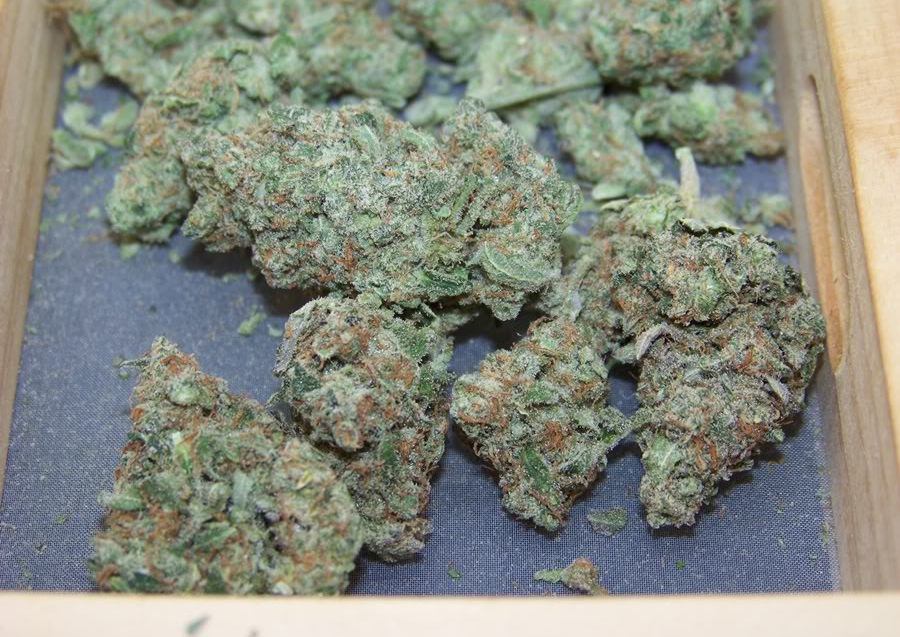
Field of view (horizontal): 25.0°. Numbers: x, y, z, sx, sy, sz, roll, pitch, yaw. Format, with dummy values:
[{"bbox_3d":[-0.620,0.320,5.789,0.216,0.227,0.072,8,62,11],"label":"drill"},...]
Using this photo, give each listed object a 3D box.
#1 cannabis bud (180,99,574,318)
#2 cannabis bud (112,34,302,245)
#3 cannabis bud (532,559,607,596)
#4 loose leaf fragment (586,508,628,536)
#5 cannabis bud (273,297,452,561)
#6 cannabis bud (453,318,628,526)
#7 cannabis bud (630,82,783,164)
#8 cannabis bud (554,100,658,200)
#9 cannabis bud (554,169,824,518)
[{"bbox_3d":[-0.008,-0.013,0.237,0.047,0.023,0.022,10,57,7],"label":"cannabis bud"},{"bbox_3d":[-0.031,-0.022,0.253,0.015,0.016,0.029,35,63,21],"label":"cannabis bud"},{"bbox_3d":[0.013,0.029,0.226,0.008,0.003,0.004,4,56,3],"label":"cannabis bud"},{"bbox_3d":[0.018,0.023,0.231,0.005,0.001,0.003,0,56,0],"label":"loose leaf fragment"},{"bbox_3d":[-0.010,0.012,0.225,0.020,0.021,0.030,0,56,0],"label":"cannabis bud"},{"bbox_3d":[0.010,0.012,0.228,0.019,0.017,0.025,0,56,0],"label":"cannabis bud"},{"bbox_3d":[0.033,-0.025,0.259,0.019,0.009,0.009,13,57,8],"label":"cannabis bud"},{"bbox_3d":[0.020,-0.021,0.256,0.009,0.009,0.015,-35,63,-21],"label":"cannabis bud"},{"bbox_3d":[0.027,0.003,0.229,0.030,0.025,0.042,0,56,0],"label":"cannabis bud"}]

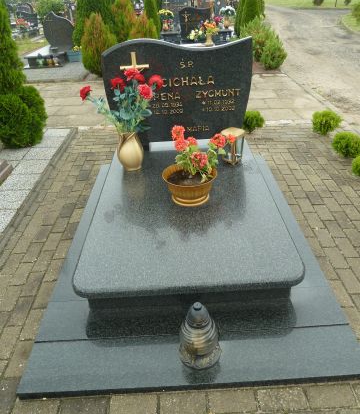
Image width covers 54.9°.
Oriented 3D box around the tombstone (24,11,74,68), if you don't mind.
[{"bbox_3d":[-3.166,-4.235,8.670,1.020,1.080,1.800,-3,32,0],"label":"tombstone"}]

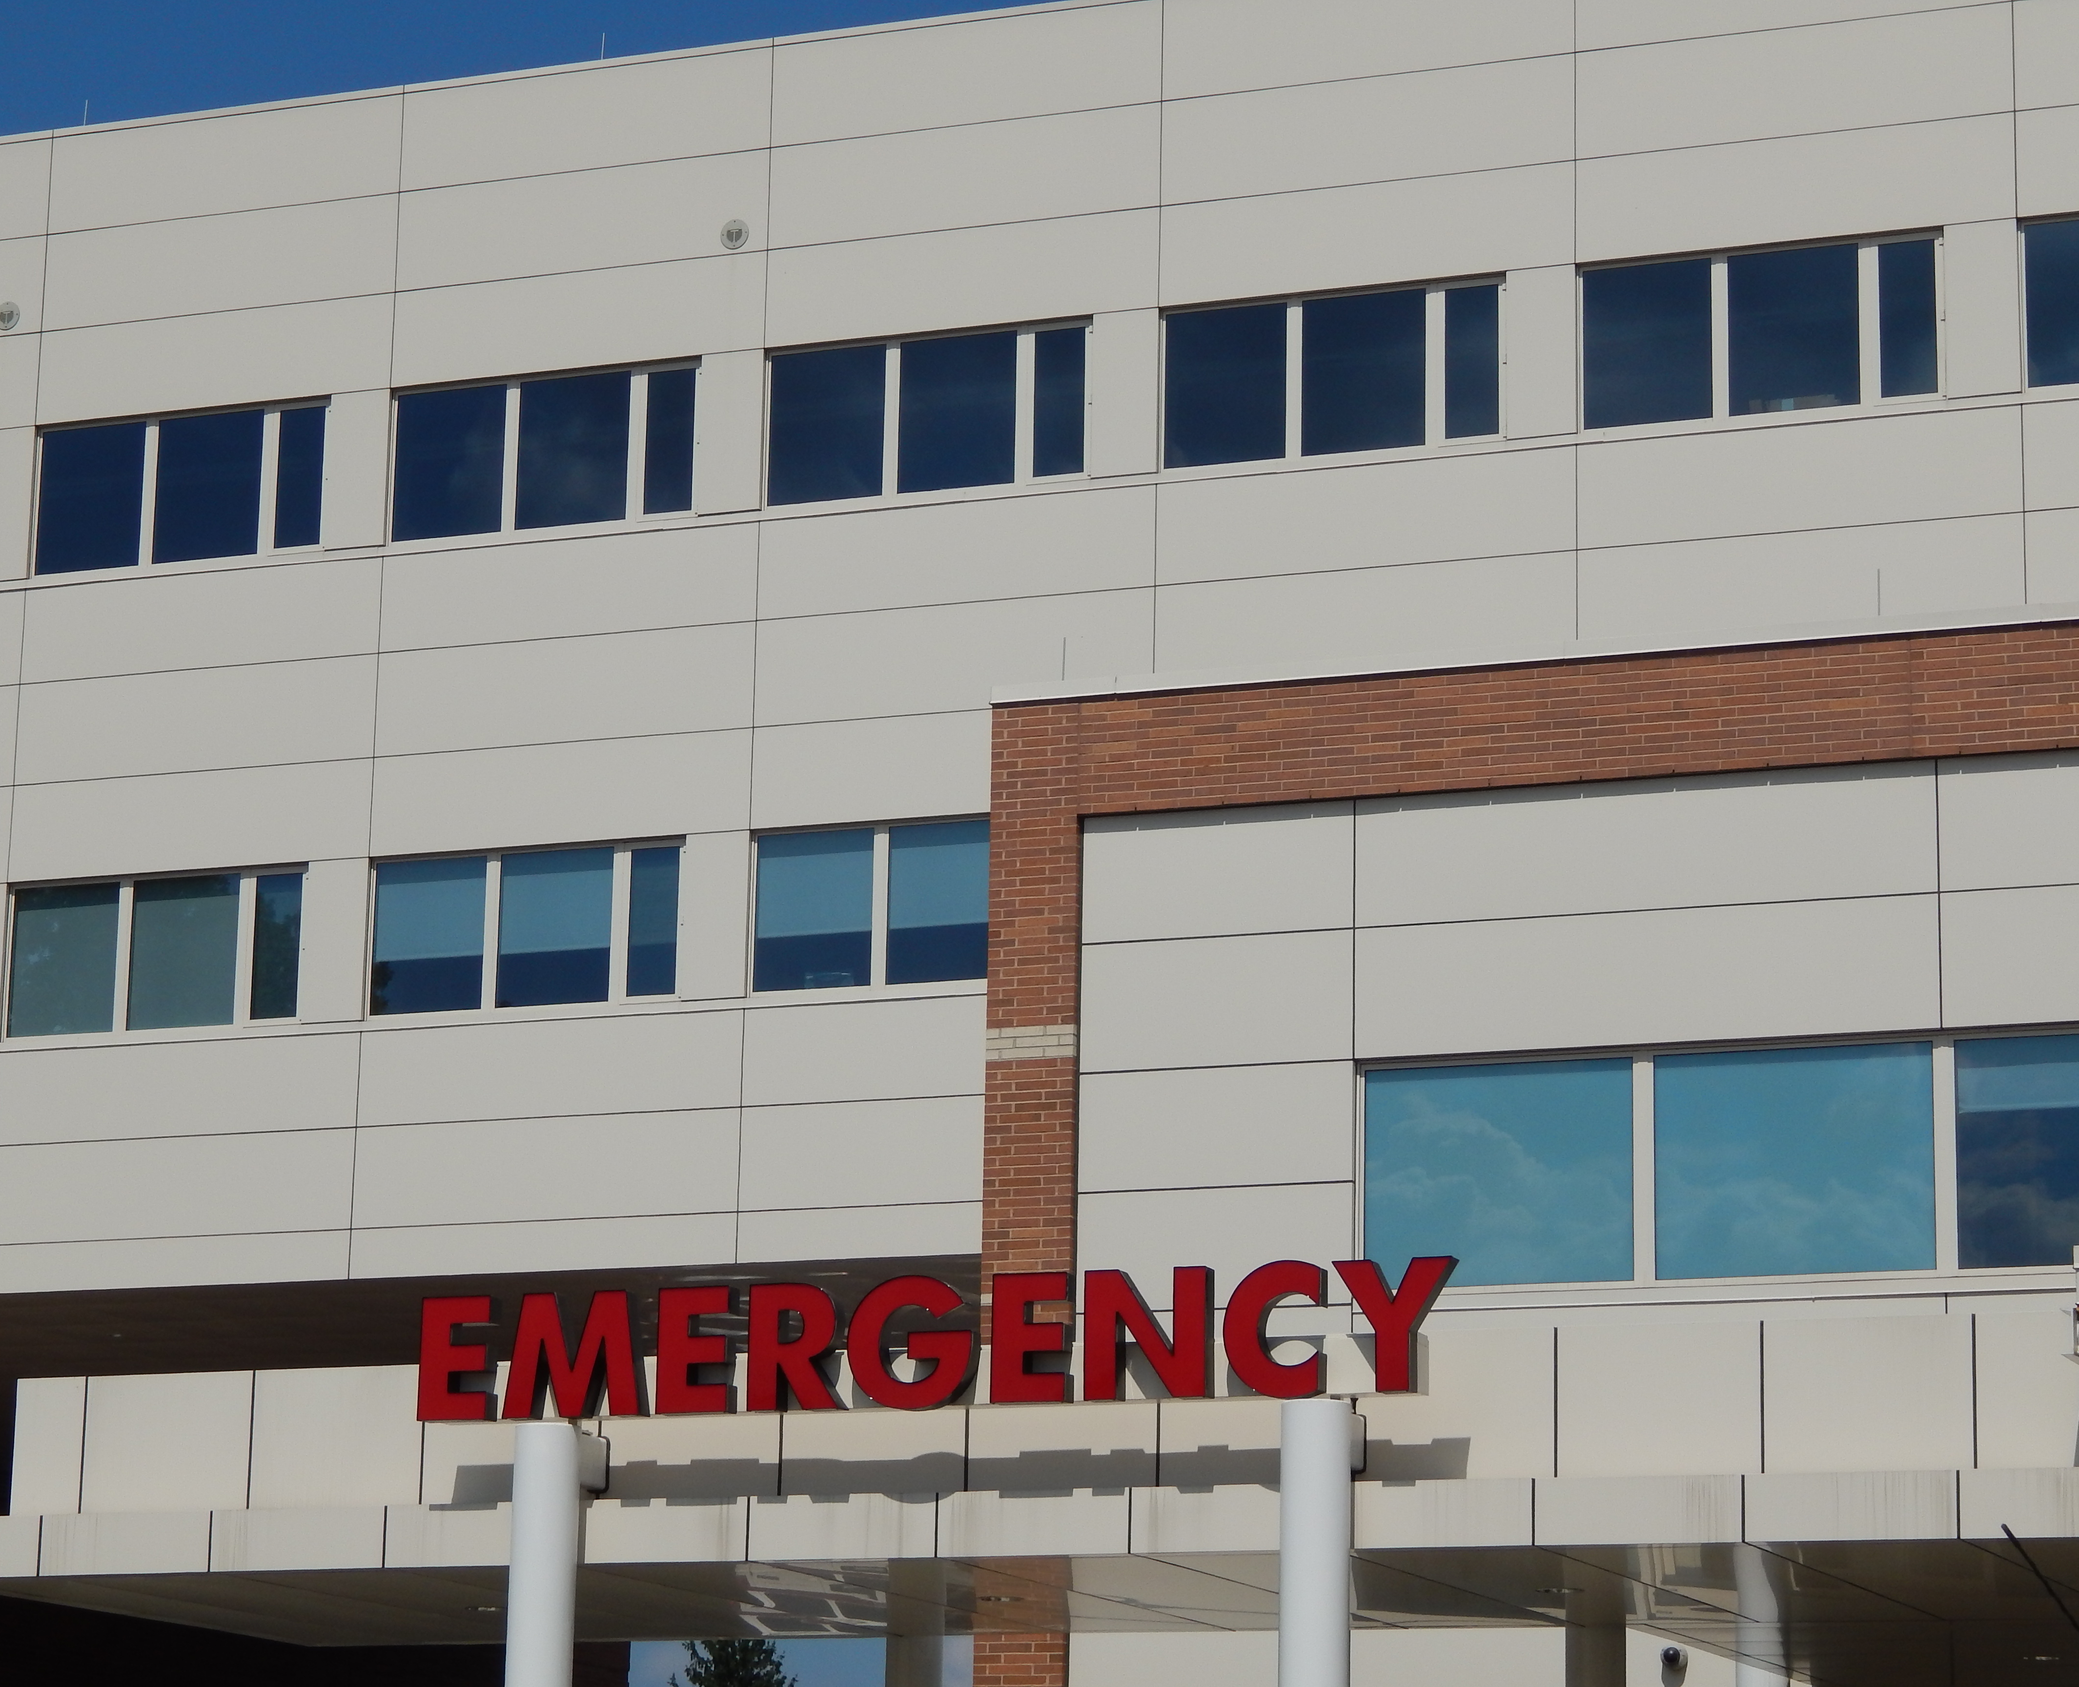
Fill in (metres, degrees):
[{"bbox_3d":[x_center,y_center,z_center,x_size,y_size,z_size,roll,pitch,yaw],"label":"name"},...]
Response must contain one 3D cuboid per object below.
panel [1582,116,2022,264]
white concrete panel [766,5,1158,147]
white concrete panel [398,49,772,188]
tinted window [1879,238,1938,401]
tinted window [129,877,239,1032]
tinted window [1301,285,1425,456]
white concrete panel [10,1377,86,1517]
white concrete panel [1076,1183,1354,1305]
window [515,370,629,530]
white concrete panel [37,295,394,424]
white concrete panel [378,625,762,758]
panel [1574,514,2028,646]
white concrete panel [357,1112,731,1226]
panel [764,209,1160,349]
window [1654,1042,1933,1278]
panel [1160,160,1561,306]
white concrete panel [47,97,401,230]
[{"bbox_3d":[6.250,-5.394,46.201,3.698,0.900,0.100,-4,-14,21],"label":"panel"},{"bbox_3d":[-0.655,-6.915,50.318,3.775,0.981,0.100,-4,-14,21],"label":"white concrete panel"},{"bbox_3d":[-4.215,-6.719,52.107,3.822,0.991,0.100,-4,-14,21],"label":"white concrete panel"},{"bbox_3d":[7.337,-4.418,47.179,0.503,1.347,0.080,-4,-14,21],"label":"tinted window"},{"bbox_3d":[-7.956,1.023,52.025,1.109,1.421,0.080,-4,-14,21],"label":"tinted window"},{"bbox_3d":[2.818,-4.070,48.565,1.114,1.422,0.100,-4,-14,21],"label":"tinted window"},{"bbox_3d":[-5.881,3.605,33.335,0.482,0.823,0.100,-4,-14,21],"label":"white concrete panel"},{"bbox_3d":[1.113,2.547,35.034,1.816,0.753,0.100,-4,-14,21],"label":"white concrete panel"},{"bbox_3d":[-4.149,-3.498,49.994,1.085,1.375,0.080,-4,-14,21],"label":"window"},{"bbox_3d":[-7.784,-4.556,52.871,3.800,0.930,0.100,-4,-14,21],"label":"white concrete panel"},{"bbox_3d":[-4.190,-1.342,49.424,3.698,0.944,0.100,-4,-14,21],"label":"white concrete panel"},{"bbox_3d":[6.349,-2.114,46.634,3.800,0.975,0.100,-4,-14,21],"label":"panel"},{"bbox_3d":[-4.393,2.922,49.898,3.822,0.932,0.100,-4,-14,21],"label":"white concrete panel"},{"bbox_3d":[-0.682,-5.043,50.132,3.790,0.925,0.120,-4,-14,21],"label":"panel"},{"bbox_3d":[4.718,1.990,34.825,1.777,1.428,0.100,-4,-14,21],"label":"window"},{"bbox_3d":[2.871,-5.308,48.951,3.821,0.940,0.100,-4,-14,21],"label":"panel"},{"bbox_3d":[-7.550,-6.289,51.939,3.698,0.941,0.100,-4,-14,21],"label":"white concrete panel"}]

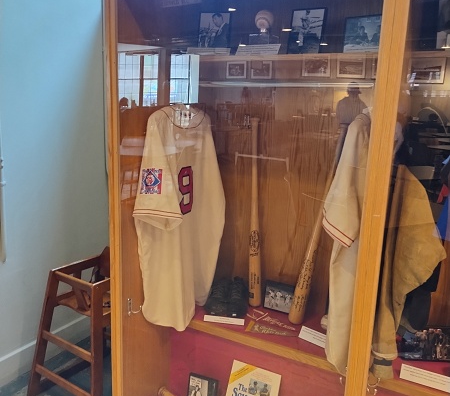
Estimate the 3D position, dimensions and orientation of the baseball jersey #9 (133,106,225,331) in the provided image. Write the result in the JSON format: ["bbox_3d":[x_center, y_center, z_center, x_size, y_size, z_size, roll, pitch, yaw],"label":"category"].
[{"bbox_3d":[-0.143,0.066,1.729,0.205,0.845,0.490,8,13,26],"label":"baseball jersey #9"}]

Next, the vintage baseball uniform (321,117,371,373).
[{"bbox_3d":[0.446,0.129,1.441,0.170,0.820,0.490,8,13,26],"label":"vintage baseball uniform"}]

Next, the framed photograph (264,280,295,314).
[{"bbox_3d":[0.272,0.459,2.004,0.172,0.132,0.018,7,1,22],"label":"framed photograph"}]

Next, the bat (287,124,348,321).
[{"bbox_3d":[0.410,0.125,1.859,0.065,0.862,0.065,16,9,24],"label":"bat"}]

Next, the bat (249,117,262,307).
[{"bbox_3d":[0.142,0.070,2.029,0.065,0.873,0.065,0,6,0],"label":"bat"}]

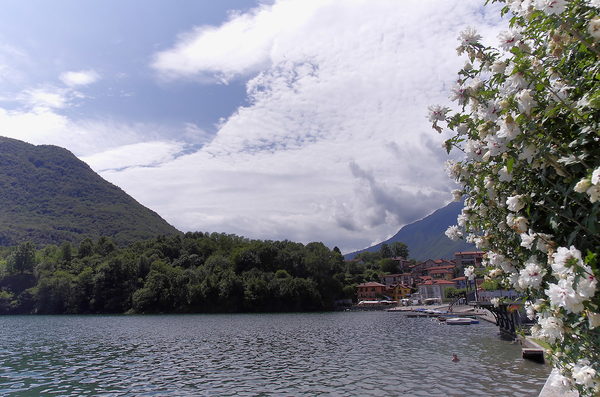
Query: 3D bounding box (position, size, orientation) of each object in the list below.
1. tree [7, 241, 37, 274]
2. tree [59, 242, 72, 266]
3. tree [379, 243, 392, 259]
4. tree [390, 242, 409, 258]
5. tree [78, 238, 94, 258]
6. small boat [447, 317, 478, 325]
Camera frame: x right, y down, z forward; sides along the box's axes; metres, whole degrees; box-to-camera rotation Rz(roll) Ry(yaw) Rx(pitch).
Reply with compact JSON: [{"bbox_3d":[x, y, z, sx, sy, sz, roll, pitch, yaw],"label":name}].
[{"bbox_3d":[-137.042,29.839,179.909,12.394,16.233,12.394,12,-20,-35],"label":"tree"},{"bbox_3d":[-121.802,29.640,189.840,6.449,13.526,6.449,10,-19,-31],"label":"tree"},{"bbox_3d":[54.928,34.610,234.652,9.638,12.821,9.638,-4,-17,13],"label":"tree"},{"bbox_3d":[63.922,34.609,234.652,11.164,12.812,11.164,-4,-17,15],"label":"tree"},{"bbox_3d":[-113.812,27.387,194.788,7.753,12.151,7.753,9,-19,-29],"label":"tree"},{"bbox_3d":[24.285,18.326,54.500,4.800,0.950,1.800,2,-16,-8],"label":"small boat"}]

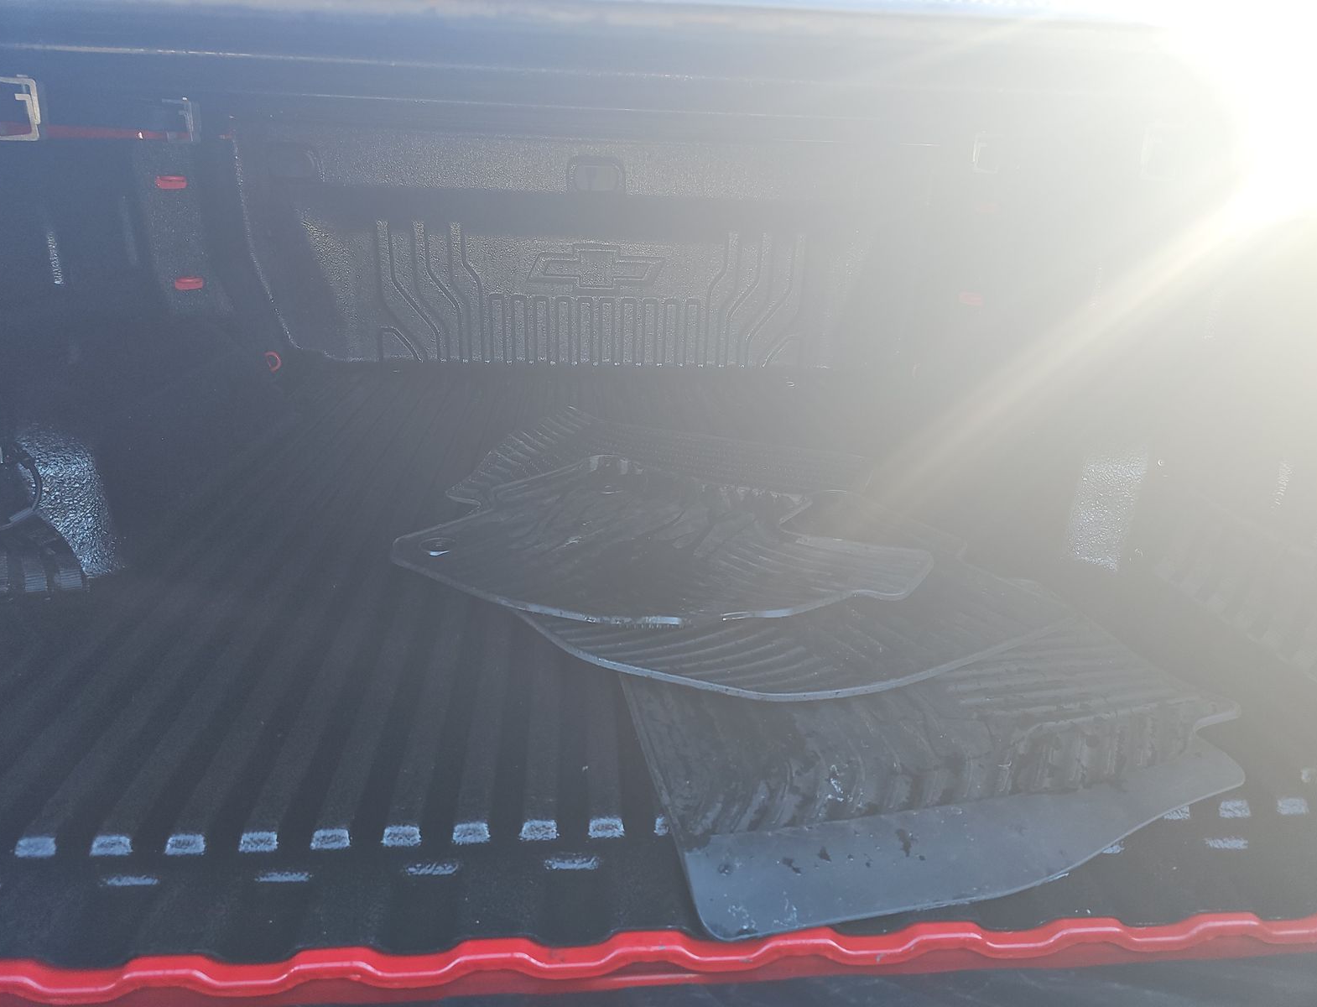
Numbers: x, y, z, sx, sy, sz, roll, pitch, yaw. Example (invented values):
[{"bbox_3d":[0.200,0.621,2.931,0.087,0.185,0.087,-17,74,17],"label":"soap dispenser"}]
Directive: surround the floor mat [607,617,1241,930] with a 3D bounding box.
[{"bbox_3d":[0.226,0.159,0.813,0.525,0.055,0.475,-2,21,-11],"label":"floor mat"}]

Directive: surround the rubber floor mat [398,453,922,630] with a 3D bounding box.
[{"bbox_3d":[0.021,0.047,1.066,0.537,0.050,0.470,16,24,31],"label":"rubber floor mat"}]

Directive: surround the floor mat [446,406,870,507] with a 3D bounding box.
[{"bbox_3d":[-0.018,-0.053,1.353,0.580,0.050,0.552,11,22,21],"label":"floor mat"}]

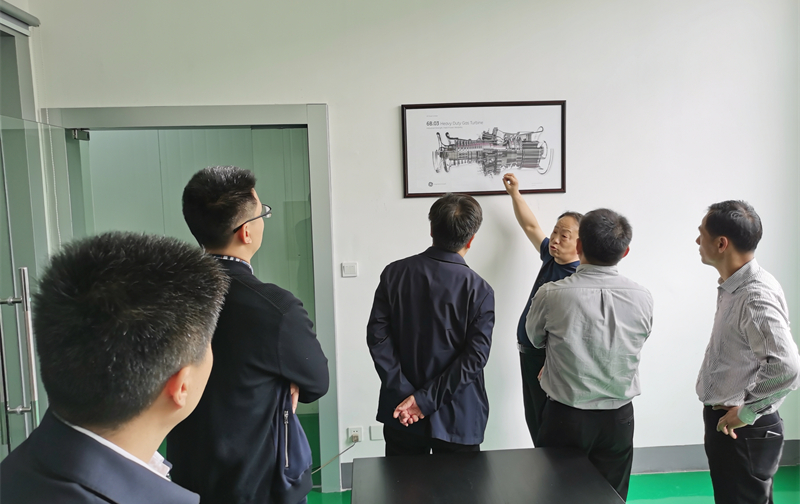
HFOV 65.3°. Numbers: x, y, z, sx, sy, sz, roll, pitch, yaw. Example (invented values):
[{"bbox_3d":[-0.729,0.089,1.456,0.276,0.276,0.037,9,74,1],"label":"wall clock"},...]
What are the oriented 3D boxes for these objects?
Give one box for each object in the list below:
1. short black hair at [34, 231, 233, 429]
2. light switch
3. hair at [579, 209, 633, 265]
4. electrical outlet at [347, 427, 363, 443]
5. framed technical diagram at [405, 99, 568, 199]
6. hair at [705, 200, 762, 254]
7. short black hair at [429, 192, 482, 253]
[{"bbox_3d":[-0.312,0.085,0.725,0.195,0.207,0.225,1,7,22],"label":"short black hair"},{"bbox_3d":[-0.292,0.105,3.614,0.086,0.086,0.012,-2,6,-3],"label":"light switch"},{"bbox_3d":[0.795,-0.055,2.410,0.190,0.212,0.210,-2,6,-5],"label":"hair"},{"bbox_3d":[-0.267,1.092,3.719,0.086,0.086,0.015,-2,6,-3],"label":"electrical outlet"},{"bbox_3d":[0.485,-0.588,3.580,0.945,0.523,0.027,-2,6,-3],"label":"framed technical diagram"},{"bbox_3d":[1.238,-0.093,2.313,0.180,0.195,0.208,-6,8,-37],"label":"hair"},{"bbox_3d":[0.221,-0.114,2.460,0.195,0.222,0.210,-1,6,5],"label":"short black hair"}]

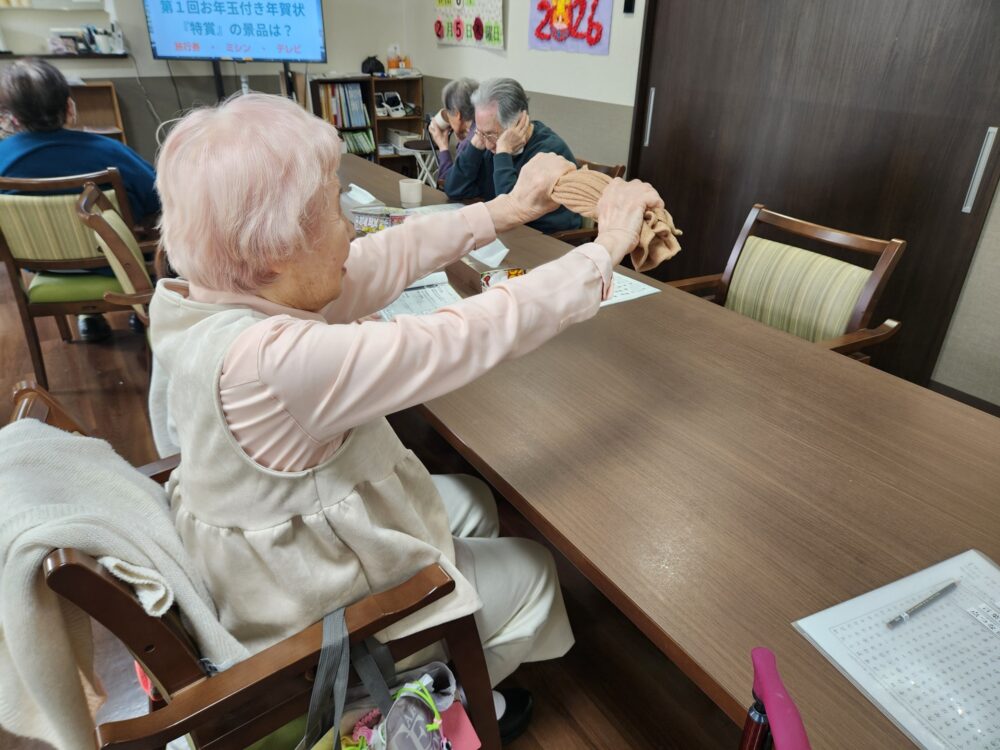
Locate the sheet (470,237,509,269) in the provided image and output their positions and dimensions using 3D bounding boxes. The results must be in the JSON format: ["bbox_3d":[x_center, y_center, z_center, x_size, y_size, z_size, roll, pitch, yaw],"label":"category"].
[{"bbox_3d":[-0.019,-0.366,1.992,0.170,0.050,0.170,5,28,7],"label":"sheet"}]

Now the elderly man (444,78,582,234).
[{"bbox_3d":[0.040,-0.588,2.727,0.500,1.160,0.620,22,34,34],"label":"elderly man"}]

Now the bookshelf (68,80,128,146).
[{"bbox_3d":[-2.850,-1.549,4.675,0.420,0.890,0.290,-16,32,-29],"label":"bookshelf"}]

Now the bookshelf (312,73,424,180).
[{"bbox_3d":[-1.138,-2.028,5.698,0.970,0.900,0.300,-16,32,-29],"label":"bookshelf"}]

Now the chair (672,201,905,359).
[{"bbox_3d":[0.715,-0.015,2.017,0.560,0.830,0.580,-16,32,-29],"label":"chair"}]

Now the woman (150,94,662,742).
[{"bbox_3d":[-0.131,0.196,1.146,0.820,1.250,0.520,-14,31,-27],"label":"woman"}]

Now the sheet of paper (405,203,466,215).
[{"bbox_3d":[-0.233,-0.614,2.507,0.297,0.005,0.210,-16,32,-29],"label":"sheet of paper"}]

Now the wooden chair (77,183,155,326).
[{"bbox_3d":[-1.079,-0.250,2.401,0.560,0.830,0.570,-12,30,-23],"label":"wooden chair"}]

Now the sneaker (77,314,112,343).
[{"bbox_3d":[-1.929,-0.257,3.167,0.100,0.100,0.260,-22,35,-36],"label":"sneaker"}]

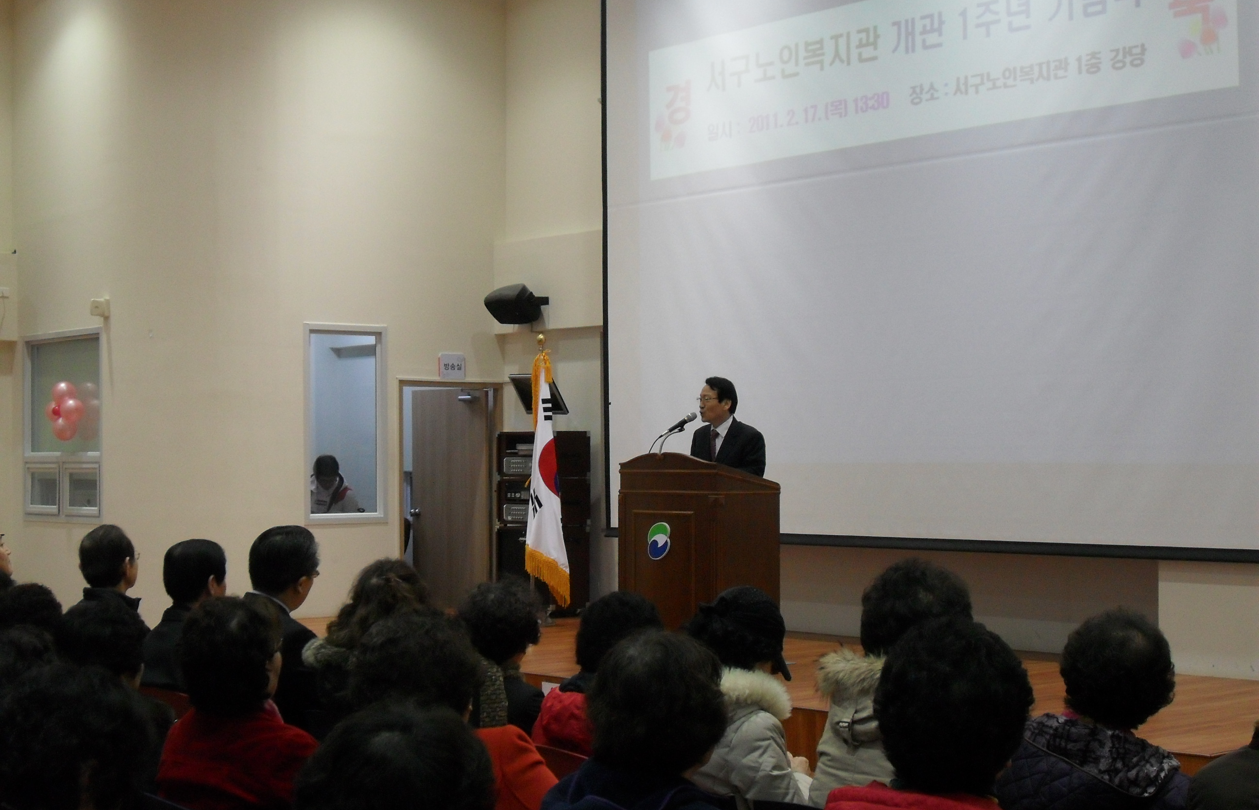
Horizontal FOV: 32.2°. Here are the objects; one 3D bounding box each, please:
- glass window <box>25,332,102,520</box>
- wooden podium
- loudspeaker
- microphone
[{"bbox_3d":[-4.532,0.176,17.538,0.120,1.536,1.506,1,-2,-38],"label":"glass window"},{"bbox_3d":[0.374,0.887,12.058,0.445,1.249,0.837,1,-2,-40],"label":"wooden podium"},{"bbox_3d":[-0.916,-0.786,17.087,0.360,0.245,0.210,-2,43,47],"label":"loudspeaker"},{"bbox_3d":[0.290,0.105,12.020,0.180,0.055,0.052,-31,12,-24],"label":"microphone"}]

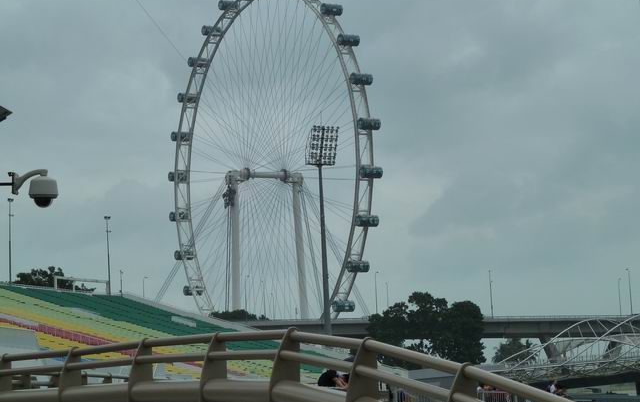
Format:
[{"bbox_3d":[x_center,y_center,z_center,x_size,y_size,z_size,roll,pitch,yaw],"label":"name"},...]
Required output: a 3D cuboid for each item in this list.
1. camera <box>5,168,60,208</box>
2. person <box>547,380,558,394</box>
[{"bbox_3d":[-2.178,-0.094,13.400,0.410,0.290,0.230,-3,-6,5],"label":"camera"},{"bbox_3d":[9.170,7.868,70.000,0.360,1.680,0.500,-1,-6,-6],"label":"person"}]

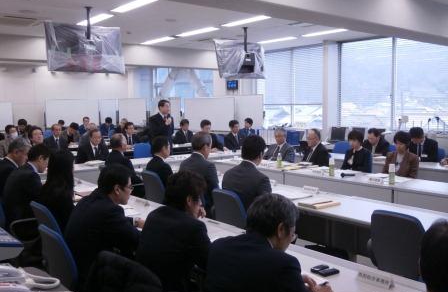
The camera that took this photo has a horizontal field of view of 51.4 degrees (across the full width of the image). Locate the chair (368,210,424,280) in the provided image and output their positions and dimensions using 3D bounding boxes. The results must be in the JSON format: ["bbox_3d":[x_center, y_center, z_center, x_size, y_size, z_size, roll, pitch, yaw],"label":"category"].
[{"bbox_3d":[1.273,0.857,3.120,0.580,0.870,0.550,-5,6,-40],"label":"chair"}]

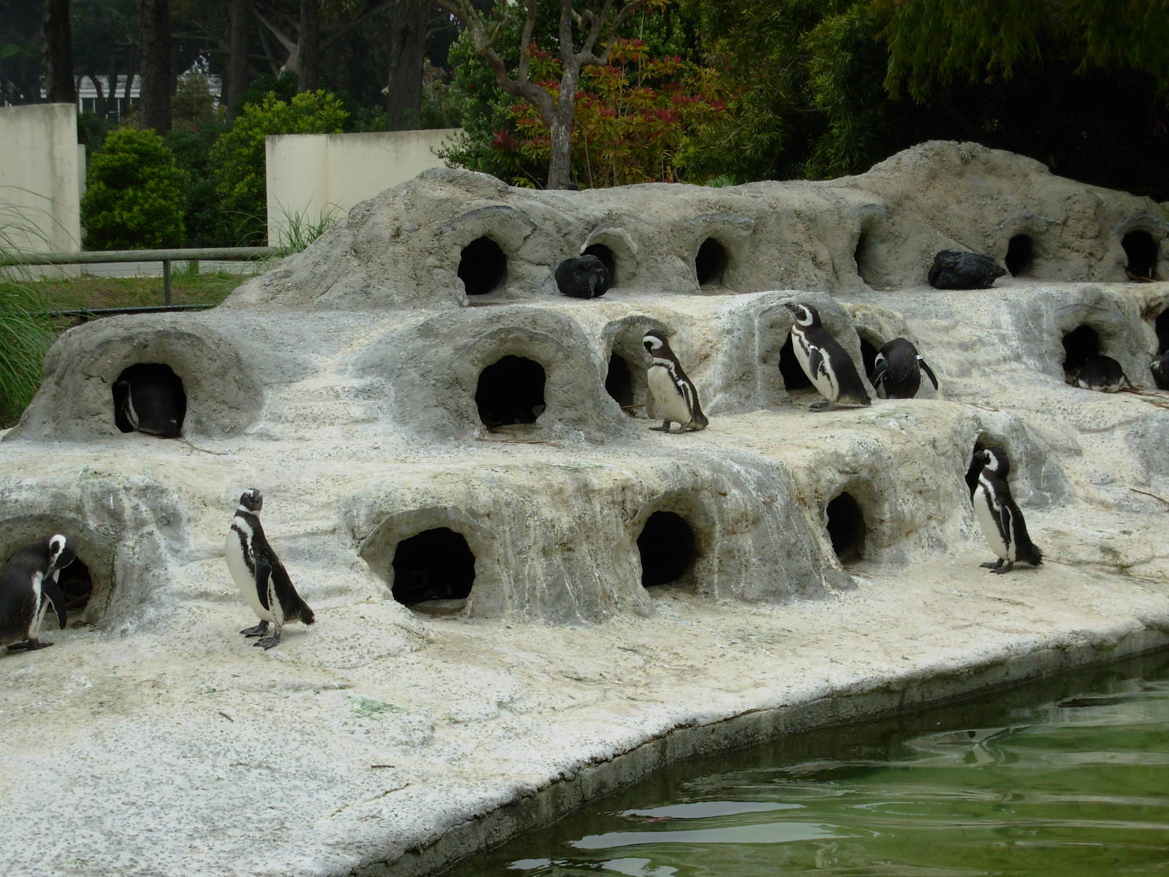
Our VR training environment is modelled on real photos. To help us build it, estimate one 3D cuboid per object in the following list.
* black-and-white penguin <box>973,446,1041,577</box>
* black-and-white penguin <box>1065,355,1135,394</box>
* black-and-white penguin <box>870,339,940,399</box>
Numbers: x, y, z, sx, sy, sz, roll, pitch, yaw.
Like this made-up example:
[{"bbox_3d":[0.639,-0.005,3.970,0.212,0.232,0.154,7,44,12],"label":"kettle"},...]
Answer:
[{"bbox_3d":[1.971,0.331,12.000,0.310,0.570,0.200,-2,5,-25],"label":"black-and-white penguin"},{"bbox_3d":[3.013,-0.382,15.000,0.290,0.230,0.410,-2,4,-20],"label":"black-and-white penguin"},{"bbox_3d":[1.758,-0.369,14.100,0.340,0.390,0.290,-1,4,-17],"label":"black-and-white penguin"}]

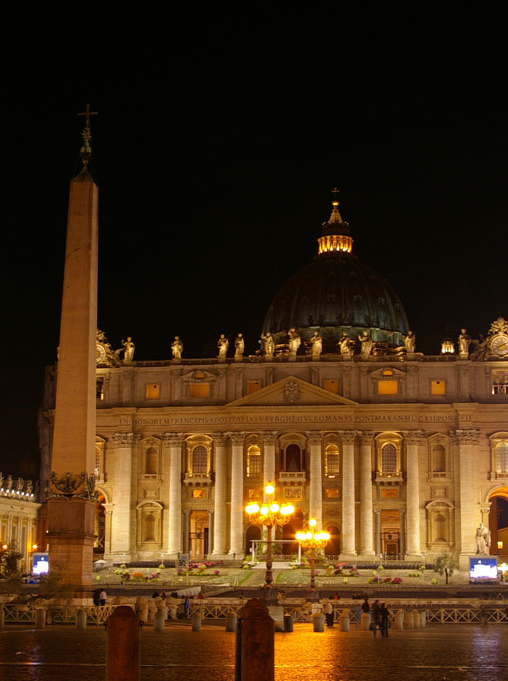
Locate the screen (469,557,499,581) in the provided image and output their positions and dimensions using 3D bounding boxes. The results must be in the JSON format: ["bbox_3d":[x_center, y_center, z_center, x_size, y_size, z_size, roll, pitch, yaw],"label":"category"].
[{"bbox_3d":[38.404,38.024,199.320,5.000,4.020,0.600,-1,-13,7],"label":"screen"}]

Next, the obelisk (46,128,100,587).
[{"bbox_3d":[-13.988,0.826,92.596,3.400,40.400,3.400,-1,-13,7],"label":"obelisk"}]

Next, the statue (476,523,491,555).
[{"bbox_3d":[39.081,33.752,203.275,2.400,5.640,1.900,-1,-13,7],"label":"statue"}]

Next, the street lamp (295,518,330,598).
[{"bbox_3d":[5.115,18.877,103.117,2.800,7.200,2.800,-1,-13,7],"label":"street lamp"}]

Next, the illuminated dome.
[{"bbox_3d":[29.372,-25.532,425.034,52.500,59.460,52.500,-1,-13,7],"label":"illuminated dome"}]

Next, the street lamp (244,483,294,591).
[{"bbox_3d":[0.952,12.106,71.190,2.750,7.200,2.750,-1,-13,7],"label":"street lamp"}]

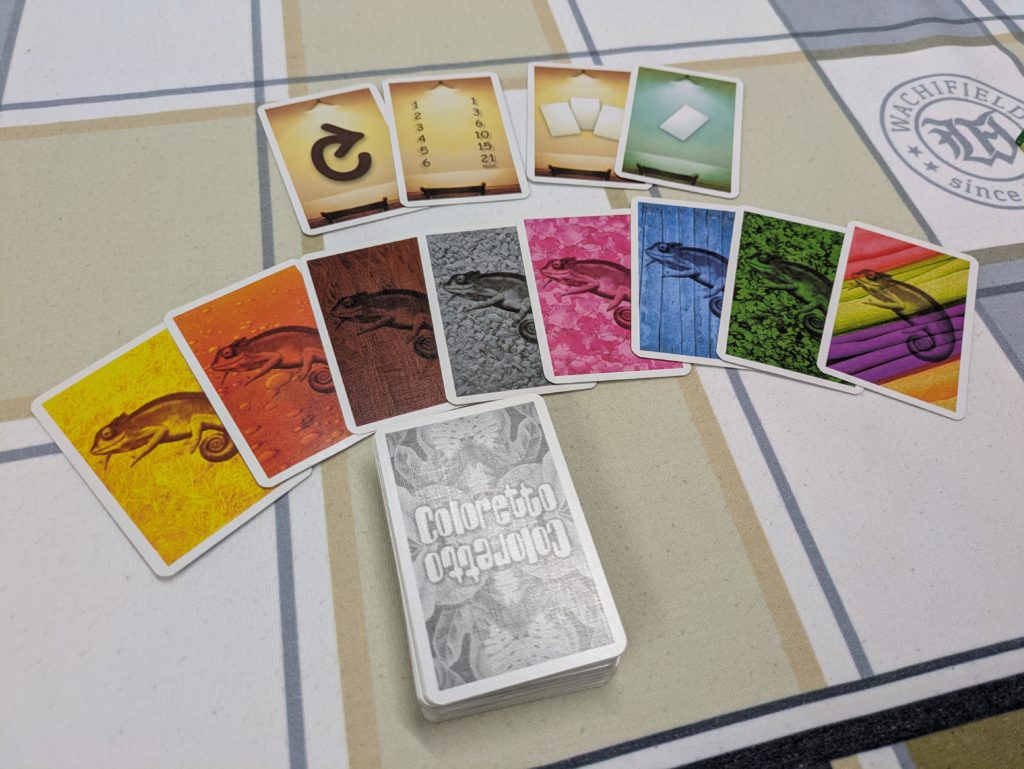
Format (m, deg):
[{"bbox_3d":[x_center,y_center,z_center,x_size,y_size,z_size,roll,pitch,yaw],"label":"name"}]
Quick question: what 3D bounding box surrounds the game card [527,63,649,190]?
[{"bbox_3d":[0.037,-0.129,0.364,0.059,0.001,0.090,3,58,-3],"label":"game card"}]

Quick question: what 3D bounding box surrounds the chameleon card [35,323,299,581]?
[{"bbox_3d":[-0.118,0.018,0.256,0.088,0.001,0.057,41,64,20],"label":"chameleon card"}]

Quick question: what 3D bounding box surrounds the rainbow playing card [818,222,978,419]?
[{"bbox_3d":[0.164,-0.030,0.311,0.059,0.001,0.090,21,59,9],"label":"rainbow playing card"}]

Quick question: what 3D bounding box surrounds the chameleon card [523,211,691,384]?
[{"bbox_3d":[0.036,-0.039,0.302,0.057,0.001,0.088,-5,59,-7],"label":"chameleon card"}]

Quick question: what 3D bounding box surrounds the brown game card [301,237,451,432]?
[{"bbox_3d":[-0.046,-0.024,0.292,0.059,0.001,0.090,-16,60,-13],"label":"brown game card"}]

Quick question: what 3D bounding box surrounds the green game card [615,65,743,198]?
[{"bbox_3d":[0.083,-0.126,0.359,0.057,0.001,0.088,11,58,3],"label":"green game card"}]

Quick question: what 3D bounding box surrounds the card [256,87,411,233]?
[{"bbox_3d":[-0.078,-0.106,0.341,0.059,0.001,0.090,-18,61,-15],"label":"card"}]

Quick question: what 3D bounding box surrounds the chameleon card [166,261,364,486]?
[{"bbox_3d":[-0.086,-0.008,0.279,0.059,0.001,0.090,-30,65,-21],"label":"chameleon card"}]

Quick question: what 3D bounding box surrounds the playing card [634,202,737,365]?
[{"bbox_3d":[0.078,-0.044,0.308,0.057,0.001,0.088,6,58,0],"label":"playing card"}]

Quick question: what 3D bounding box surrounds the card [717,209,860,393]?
[{"bbox_3d":[0.120,-0.039,0.313,0.059,0.001,0.090,15,58,5],"label":"card"}]

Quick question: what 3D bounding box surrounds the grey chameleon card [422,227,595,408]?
[{"bbox_3d":[-0.003,-0.033,0.300,0.059,0.001,0.090,-8,59,-9],"label":"grey chameleon card"}]

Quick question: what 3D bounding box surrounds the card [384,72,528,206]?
[{"bbox_3d":[-0.028,-0.116,0.345,0.057,0.001,0.088,-7,59,-8],"label":"card"}]

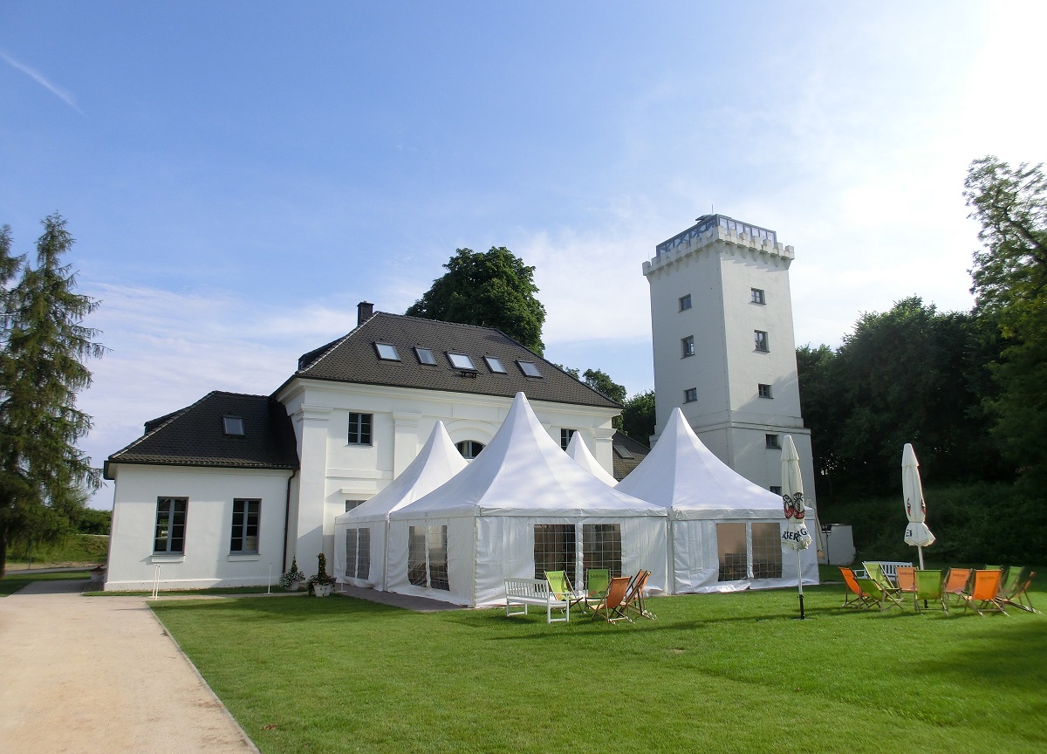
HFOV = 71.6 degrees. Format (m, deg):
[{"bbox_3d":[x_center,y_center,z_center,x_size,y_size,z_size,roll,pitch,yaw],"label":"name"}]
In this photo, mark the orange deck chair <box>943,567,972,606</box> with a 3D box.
[{"bbox_3d":[10.187,4.941,17.198,0.873,0.777,0.560,7,-14,-31],"label":"orange deck chair"}]

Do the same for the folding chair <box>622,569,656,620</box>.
[{"bbox_3d":[2.236,4.624,15.498,0.920,0.880,0.560,1,-12,-5],"label":"folding chair"}]

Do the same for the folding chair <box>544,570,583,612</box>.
[{"bbox_3d":[0.897,4.727,16.003,0.560,0.887,0.755,7,-14,-31],"label":"folding chair"}]

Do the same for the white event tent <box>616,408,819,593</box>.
[{"bbox_3d":[5.396,4.074,25.157,6.100,6.000,6.100,7,-14,-30],"label":"white event tent"}]

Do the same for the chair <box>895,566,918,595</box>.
[{"bbox_3d":[9.732,5.164,18.328,0.560,0.880,0.920,-6,-13,26],"label":"chair"}]

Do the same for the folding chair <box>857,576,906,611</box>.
[{"bbox_3d":[7.719,4.703,15.772,0.870,0.693,0.560,6,-14,-30],"label":"folding chair"}]

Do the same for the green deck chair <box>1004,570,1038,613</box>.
[{"bbox_3d":[10.494,4.579,15.622,0.870,0.815,0.560,-6,-13,23],"label":"green deck chair"}]

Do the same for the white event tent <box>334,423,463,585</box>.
[{"bbox_3d":[-3.149,4.628,27.236,6.128,6.022,6.128,6,-14,-29],"label":"white event tent"}]

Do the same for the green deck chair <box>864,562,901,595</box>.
[{"bbox_3d":[9.427,5.325,19.060,0.560,0.880,0.920,2,-12,-12],"label":"green deck chair"}]

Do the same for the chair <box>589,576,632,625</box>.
[{"bbox_3d":[1.735,4.423,14.545,0.560,0.880,0.920,8,-14,-33],"label":"chair"}]

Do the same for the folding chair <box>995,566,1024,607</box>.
[{"bbox_3d":[11.487,4.960,17.461,0.920,0.880,0.560,1,-12,-7],"label":"folding chair"}]

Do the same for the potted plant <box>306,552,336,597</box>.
[{"bbox_3d":[-6.082,5.924,21.846,0.844,1.256,0.844,4,-13,-20],"label":"potted plant"}]

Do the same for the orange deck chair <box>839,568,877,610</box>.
[{"bbox_3d":[7.922,4.874,16.905,0.920,0.880,0.560,2,-12,-12],"label":"orange deck chair"}]

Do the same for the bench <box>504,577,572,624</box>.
[{"bbox_3d":[0.246,4.482,14.772,0.620,0.860,1.530,7,-14,-32],"label":"bench"}]

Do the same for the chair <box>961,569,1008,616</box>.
[{"bbox_3d":[9.552,4.476,15.139,0.560,0.880,0.920,0,-12,-1],"label":"chair"}]

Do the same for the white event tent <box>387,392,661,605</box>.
[{"bbox_3d":[-0.052,3.454,22.049,6.100,6.000,6.100,7,-14,-30],"label":"white event tent"}]

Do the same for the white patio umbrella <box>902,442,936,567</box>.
[{"bbox_3d":[9.094,3.393,16.770,0.700,3.700,0.700,0,-12,0],"label":"white patio umbrella"}]

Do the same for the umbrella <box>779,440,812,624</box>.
[{"bbox_3d":[5.644,3.064,15.096,0.620,3.700,0.620,0,-12,0],"label":"umbrella"}]

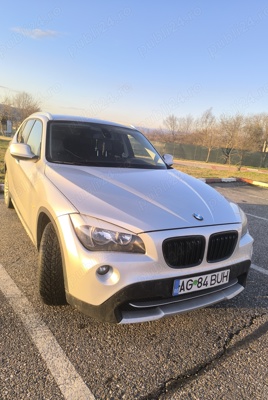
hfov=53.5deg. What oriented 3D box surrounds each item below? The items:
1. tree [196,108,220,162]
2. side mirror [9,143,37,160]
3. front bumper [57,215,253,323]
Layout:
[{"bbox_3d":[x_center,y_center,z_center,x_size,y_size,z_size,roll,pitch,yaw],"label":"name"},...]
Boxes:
[{"bbox_3d":[6.644,-5.894,24.545,2.300,4.800,2.300,10,13,13],"label":"tree"},{"bbox_3d":[-1.107,-0.485,2.643,0.250,0.170,0.160,-1,15,-30],"label":"side mirror"},{"bbox_3d":[0.333,0.446,2.011,1.760,0.660,0.570,-1,15,-30],"label":"front bumper"}]

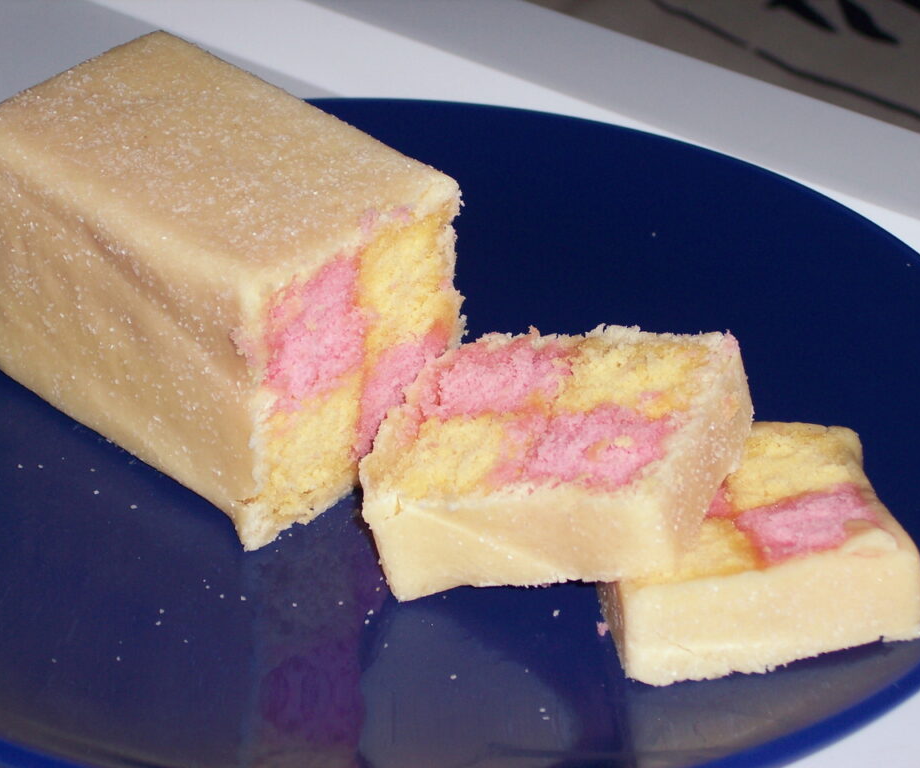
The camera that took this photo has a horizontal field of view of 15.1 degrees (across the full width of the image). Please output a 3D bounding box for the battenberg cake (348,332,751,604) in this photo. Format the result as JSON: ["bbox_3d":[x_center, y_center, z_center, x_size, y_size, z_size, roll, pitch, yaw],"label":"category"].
[{"bbox_3d":[0.021,0.015,0.687,0.061,0.023,0.057,-2,31,22],"label":"battenberg cake"}]

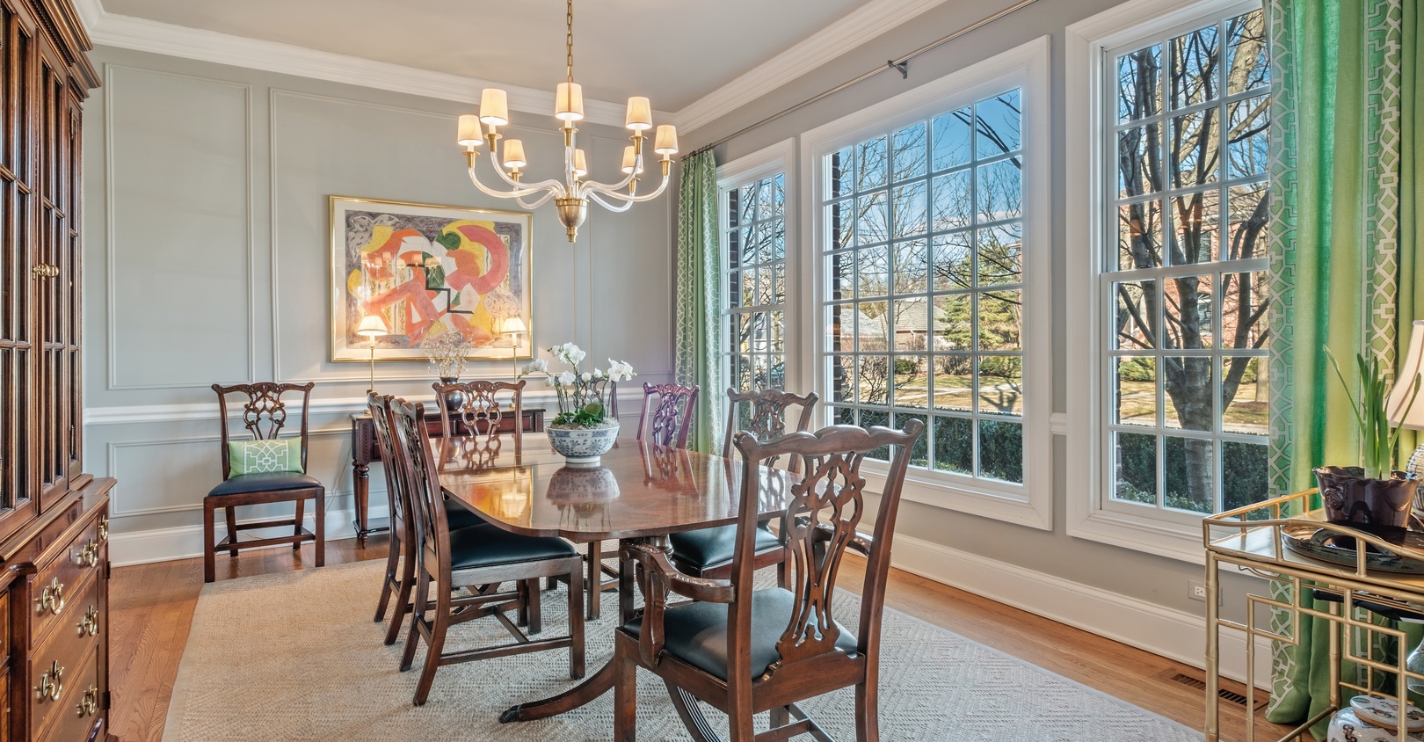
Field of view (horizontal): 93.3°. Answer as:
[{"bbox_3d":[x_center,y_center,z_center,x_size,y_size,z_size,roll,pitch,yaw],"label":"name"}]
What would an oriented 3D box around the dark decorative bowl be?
[{"bbox_3d":[1.236,0.252,1.267,0.158,0.124,0.168,0,1,0],"label":"dark decorative bowl"}]

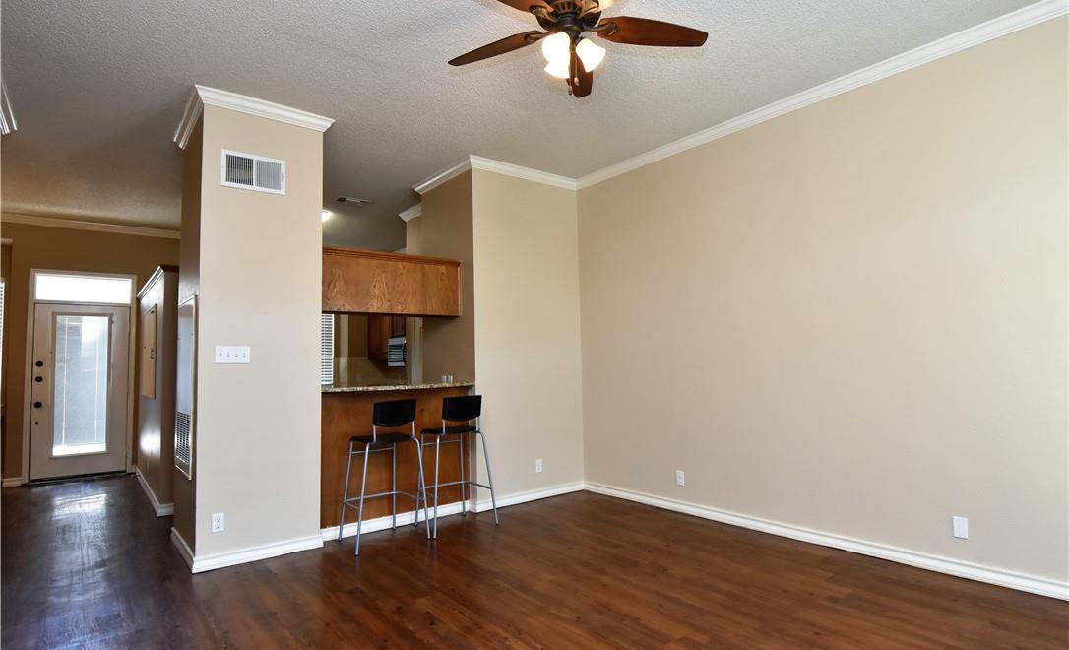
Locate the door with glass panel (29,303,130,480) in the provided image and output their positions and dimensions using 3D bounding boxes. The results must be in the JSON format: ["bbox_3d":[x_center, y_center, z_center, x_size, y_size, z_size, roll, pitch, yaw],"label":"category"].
[{"bbox_3d":[-5.412,0.777,6.404,0.890,2.030,0.045,2,-5,-37],"label":"door with glass panel"}]

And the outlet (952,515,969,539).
[{"bbox_3d":[2.401,1.141,3.009,0.008,0.116,0.072,2,-5,-40],"label":"outlet"}]

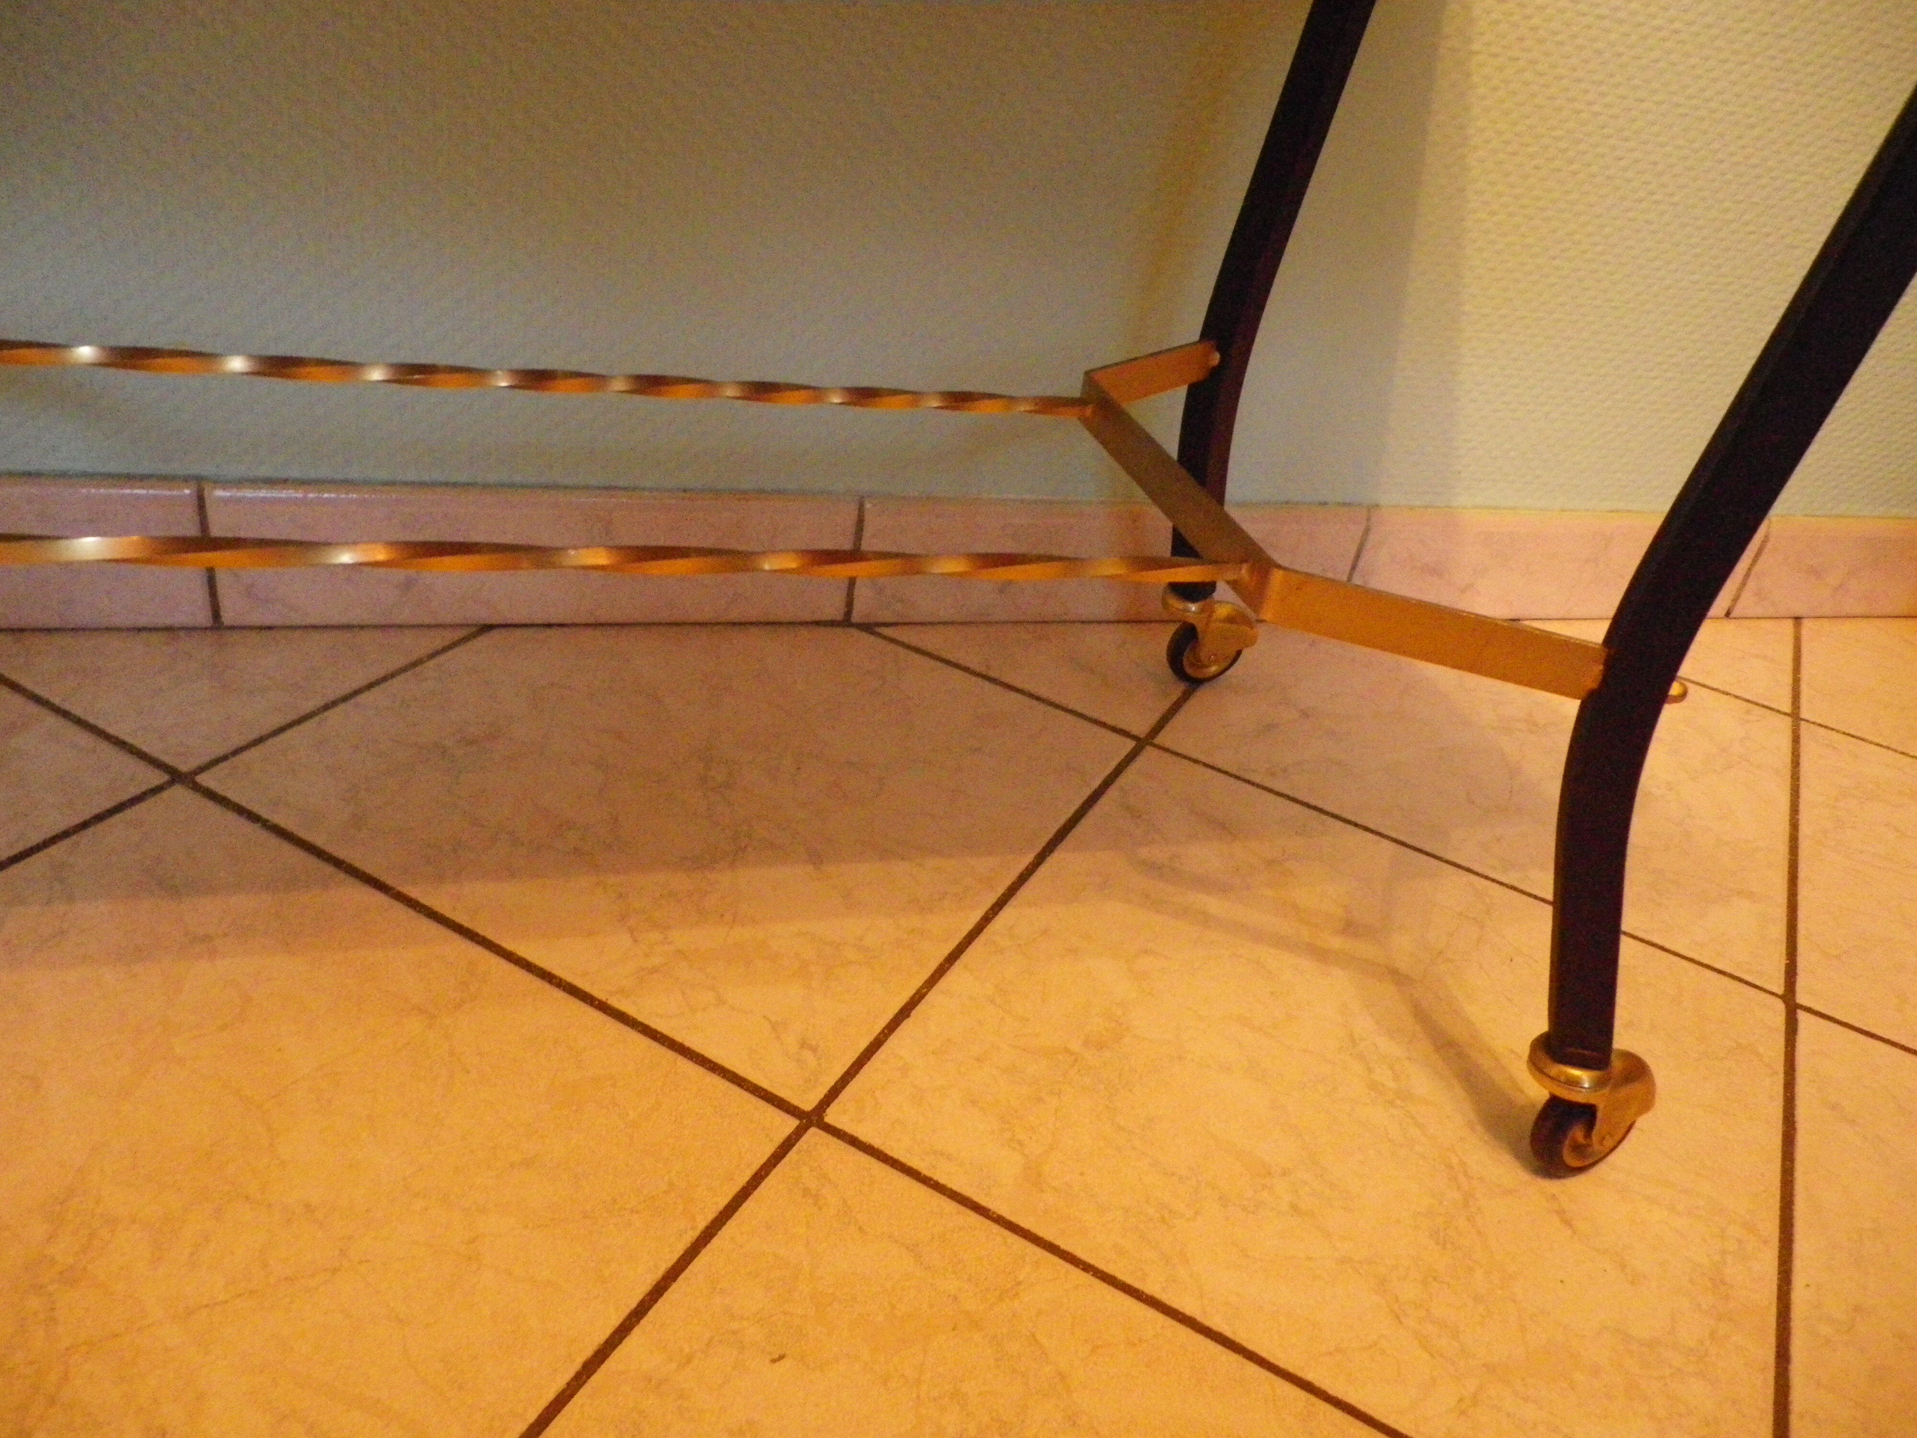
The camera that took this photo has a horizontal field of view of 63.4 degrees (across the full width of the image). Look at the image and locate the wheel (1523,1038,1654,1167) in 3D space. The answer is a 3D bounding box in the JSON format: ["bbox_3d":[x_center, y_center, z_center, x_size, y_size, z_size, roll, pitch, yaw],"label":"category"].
[{"bbox_3d":[0.228,0.144,0.568,0.065,0.064,0.031,-7,35,-27],"label":"wheel"}]

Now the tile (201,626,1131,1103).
[{"bbox_3d":[-0.117,0.023,0.734,0.314,0.010,0.314,22,33,19],"label":"tile"}]

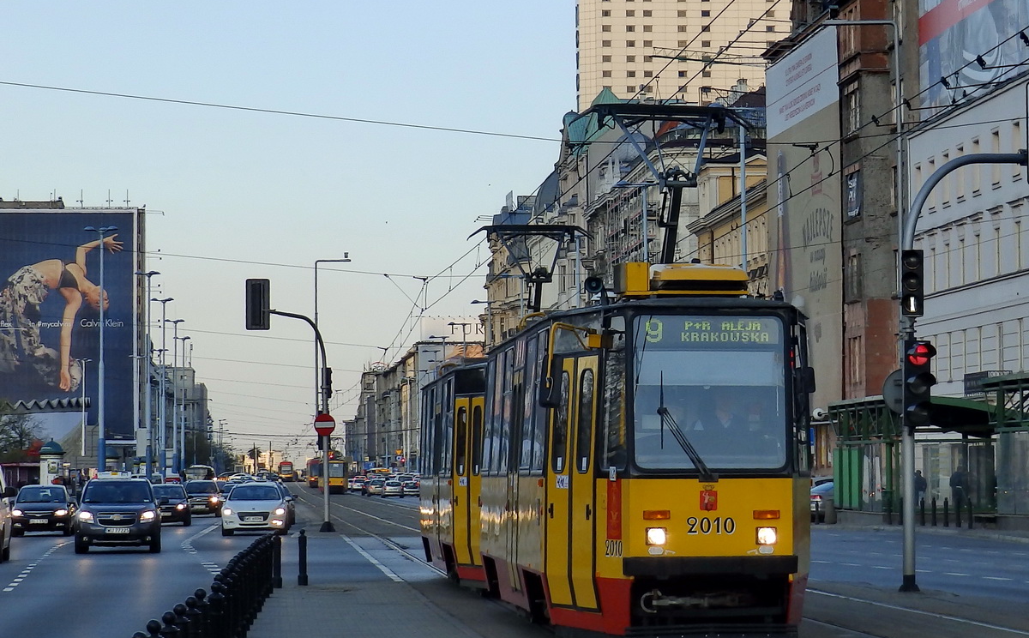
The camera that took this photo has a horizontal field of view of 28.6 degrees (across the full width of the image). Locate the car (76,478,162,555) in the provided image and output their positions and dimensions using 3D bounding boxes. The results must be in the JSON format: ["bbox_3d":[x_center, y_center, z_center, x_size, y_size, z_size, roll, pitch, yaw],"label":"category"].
[{"bbox_3d":[-8.776,4.387,45.063,1.840,1.640,4.650,0,-4,-10],"label":"car"}]

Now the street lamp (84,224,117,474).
[{"bbox_3d":[-23.473,2.514,114.324,1.870,15.750,0.550,1,-4,-7],"label":"street lamp"}]

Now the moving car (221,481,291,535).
[{"bbox_3d":[-7.491,5.500,58.656,1.850,1.470,4.800,0,-4,-6],"label":"moving car"}]

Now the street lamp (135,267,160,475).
[{"bbox_3d":[-25.505,4.477,140.242,1.820,15.750,0.500,1,-4,-7],"label":"street lamp"}]

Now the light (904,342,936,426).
[{"bbox_3d":[5.188,0.827,25.827,0.320,1.090,0.370,0,-4,-7],"label":"light"}]

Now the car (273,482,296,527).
[{"bbox_3d":[-8.653,6.504,71.557,1.780,1.480,4.450,0,-4,-6],"label":"car"}]

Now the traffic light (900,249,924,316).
[{"bbox_3d":[4.997,-0.448,25.341,0.260,0.810,0.270,-1,-4,13],"label":"traffic light"}]

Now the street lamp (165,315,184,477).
[{"bbox_3d":[-31.260,7.932,185.866,1.850,15.750,0.500,1,-4,-7],"label":"street lamp"}]

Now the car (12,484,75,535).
[{"bbox_3d":[-14.151,5.727,60.758,1.710,1.500,4.250,0,-4,-9],"label":"car"}]

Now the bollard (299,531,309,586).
[{"bbox_3d":[-2.914,3.278,27.894,0.130,0.775,0.130,0,-4,0],"label":"bollard"}]

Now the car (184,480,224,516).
[{"bbox_3d":[-13.558,7.736,87.561,1.800,1.600,4.500,0,-4,-7],"label":"car"}]

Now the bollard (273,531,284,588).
[{"bbox_3d":[-3.160,3.216,27.072,0.130,0.775,0.130,0,-4,0],"label":"bollard"}]

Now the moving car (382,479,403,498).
[{"bbox_3d":[-9.620,13.271,159.056,1.700,1.460,4.150,0,-4,-6],"label":"moving car"}]

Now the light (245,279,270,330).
[{"bbox_3d":[-7.488,-0.438,58.936,0.680,1.470,0.380,0,-4,-6],"label":"light"}]

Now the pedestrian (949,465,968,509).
[{"bbox_3d":[15.467,5.927,70.565,0.520,1.700,0.360,0,-4,-4],"label":"pedestrian"}]

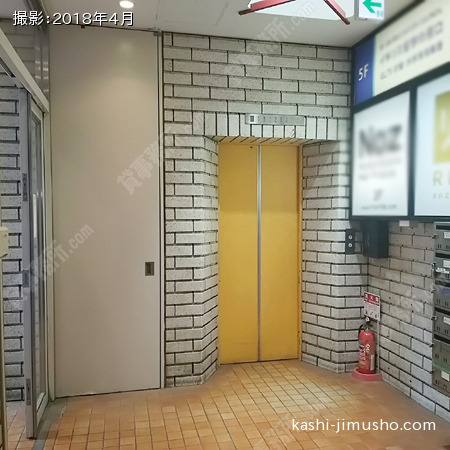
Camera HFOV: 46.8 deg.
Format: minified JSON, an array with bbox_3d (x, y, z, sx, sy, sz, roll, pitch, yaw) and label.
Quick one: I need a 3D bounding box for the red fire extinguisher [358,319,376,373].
[{"bbox_3d":[1.235,1.054,4.500,0.160,0.500,0.155,-2,2,-43],"label":"red fire extinguisher"}]

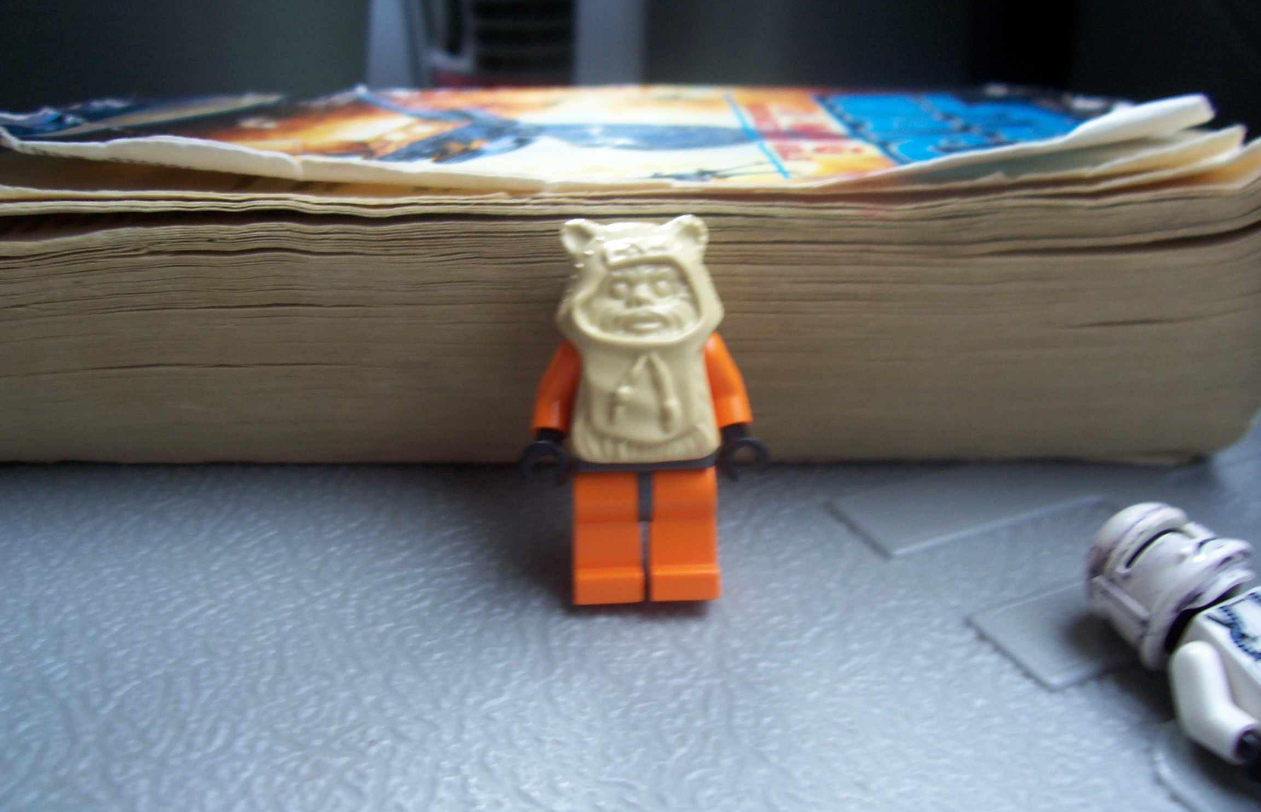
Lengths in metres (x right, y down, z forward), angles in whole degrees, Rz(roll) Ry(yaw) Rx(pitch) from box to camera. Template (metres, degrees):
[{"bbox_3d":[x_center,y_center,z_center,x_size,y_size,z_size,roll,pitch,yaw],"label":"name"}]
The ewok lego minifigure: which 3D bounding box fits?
[{"bbox_3d":[0.002,0.000,0.136,0.026,0.042,0.013,-2,9,-3],"label":"ewok lego minifigure"}]

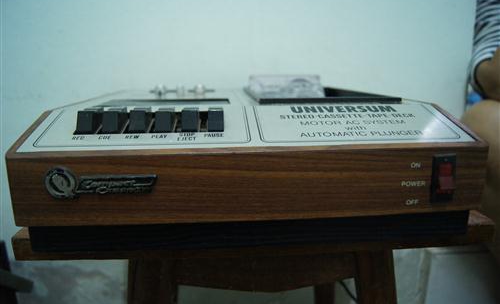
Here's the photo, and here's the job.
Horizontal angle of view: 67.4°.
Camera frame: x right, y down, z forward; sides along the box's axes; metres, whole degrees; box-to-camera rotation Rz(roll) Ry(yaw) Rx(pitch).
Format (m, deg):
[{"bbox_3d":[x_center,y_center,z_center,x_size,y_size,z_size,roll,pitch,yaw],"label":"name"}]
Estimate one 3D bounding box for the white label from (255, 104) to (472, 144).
[{"bbox_3d":[0.090,-0.026,0.327,0.168,0.002,0.073,-1,31,-4],"label":"white label"}]

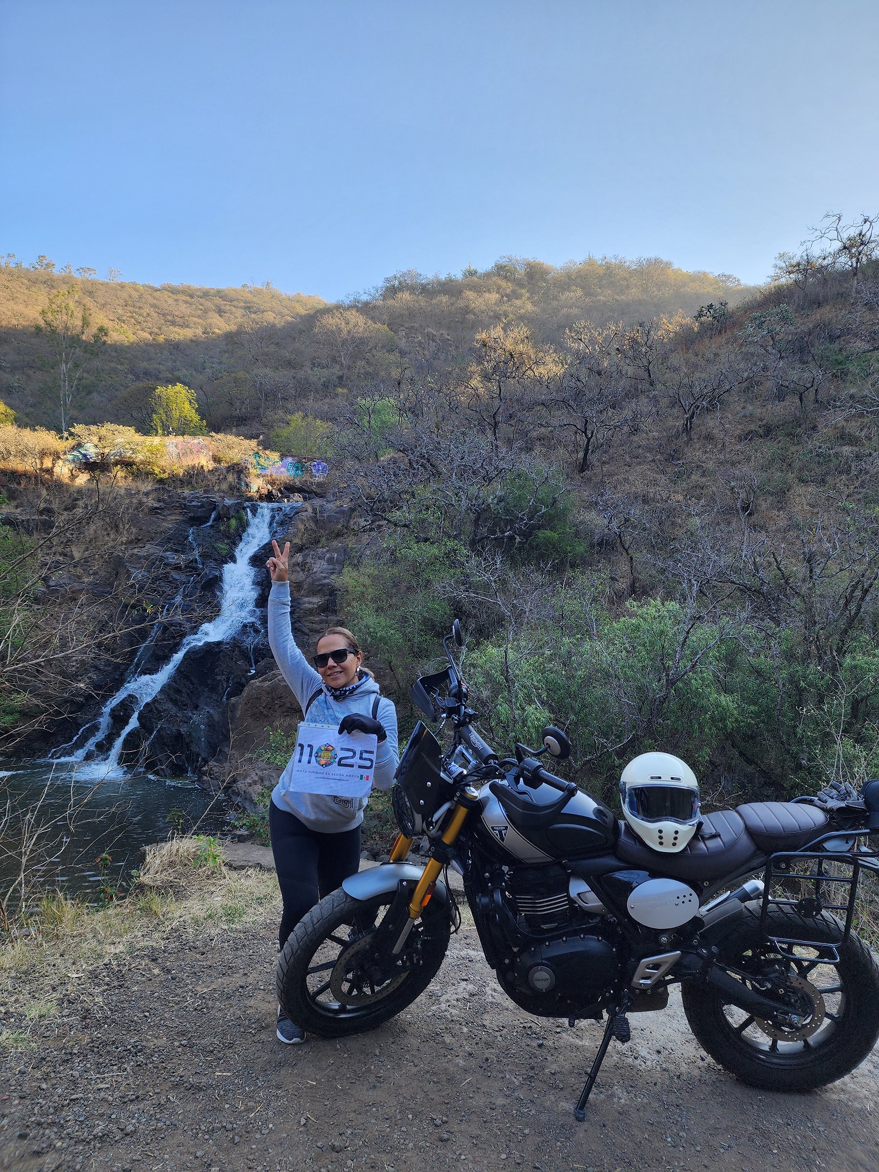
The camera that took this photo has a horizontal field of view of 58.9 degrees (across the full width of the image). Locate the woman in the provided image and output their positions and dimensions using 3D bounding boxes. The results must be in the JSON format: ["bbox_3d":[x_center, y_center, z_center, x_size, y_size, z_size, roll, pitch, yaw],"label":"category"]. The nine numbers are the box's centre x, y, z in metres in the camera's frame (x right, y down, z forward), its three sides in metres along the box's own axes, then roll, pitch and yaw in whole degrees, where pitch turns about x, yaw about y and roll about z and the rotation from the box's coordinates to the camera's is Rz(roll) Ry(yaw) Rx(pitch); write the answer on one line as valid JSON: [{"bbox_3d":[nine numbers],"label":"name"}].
[{"bbox_3d":[-0.405,0.725,2.960,0.510,1.830,0.430,1,-4,2],"label":"woman"}]

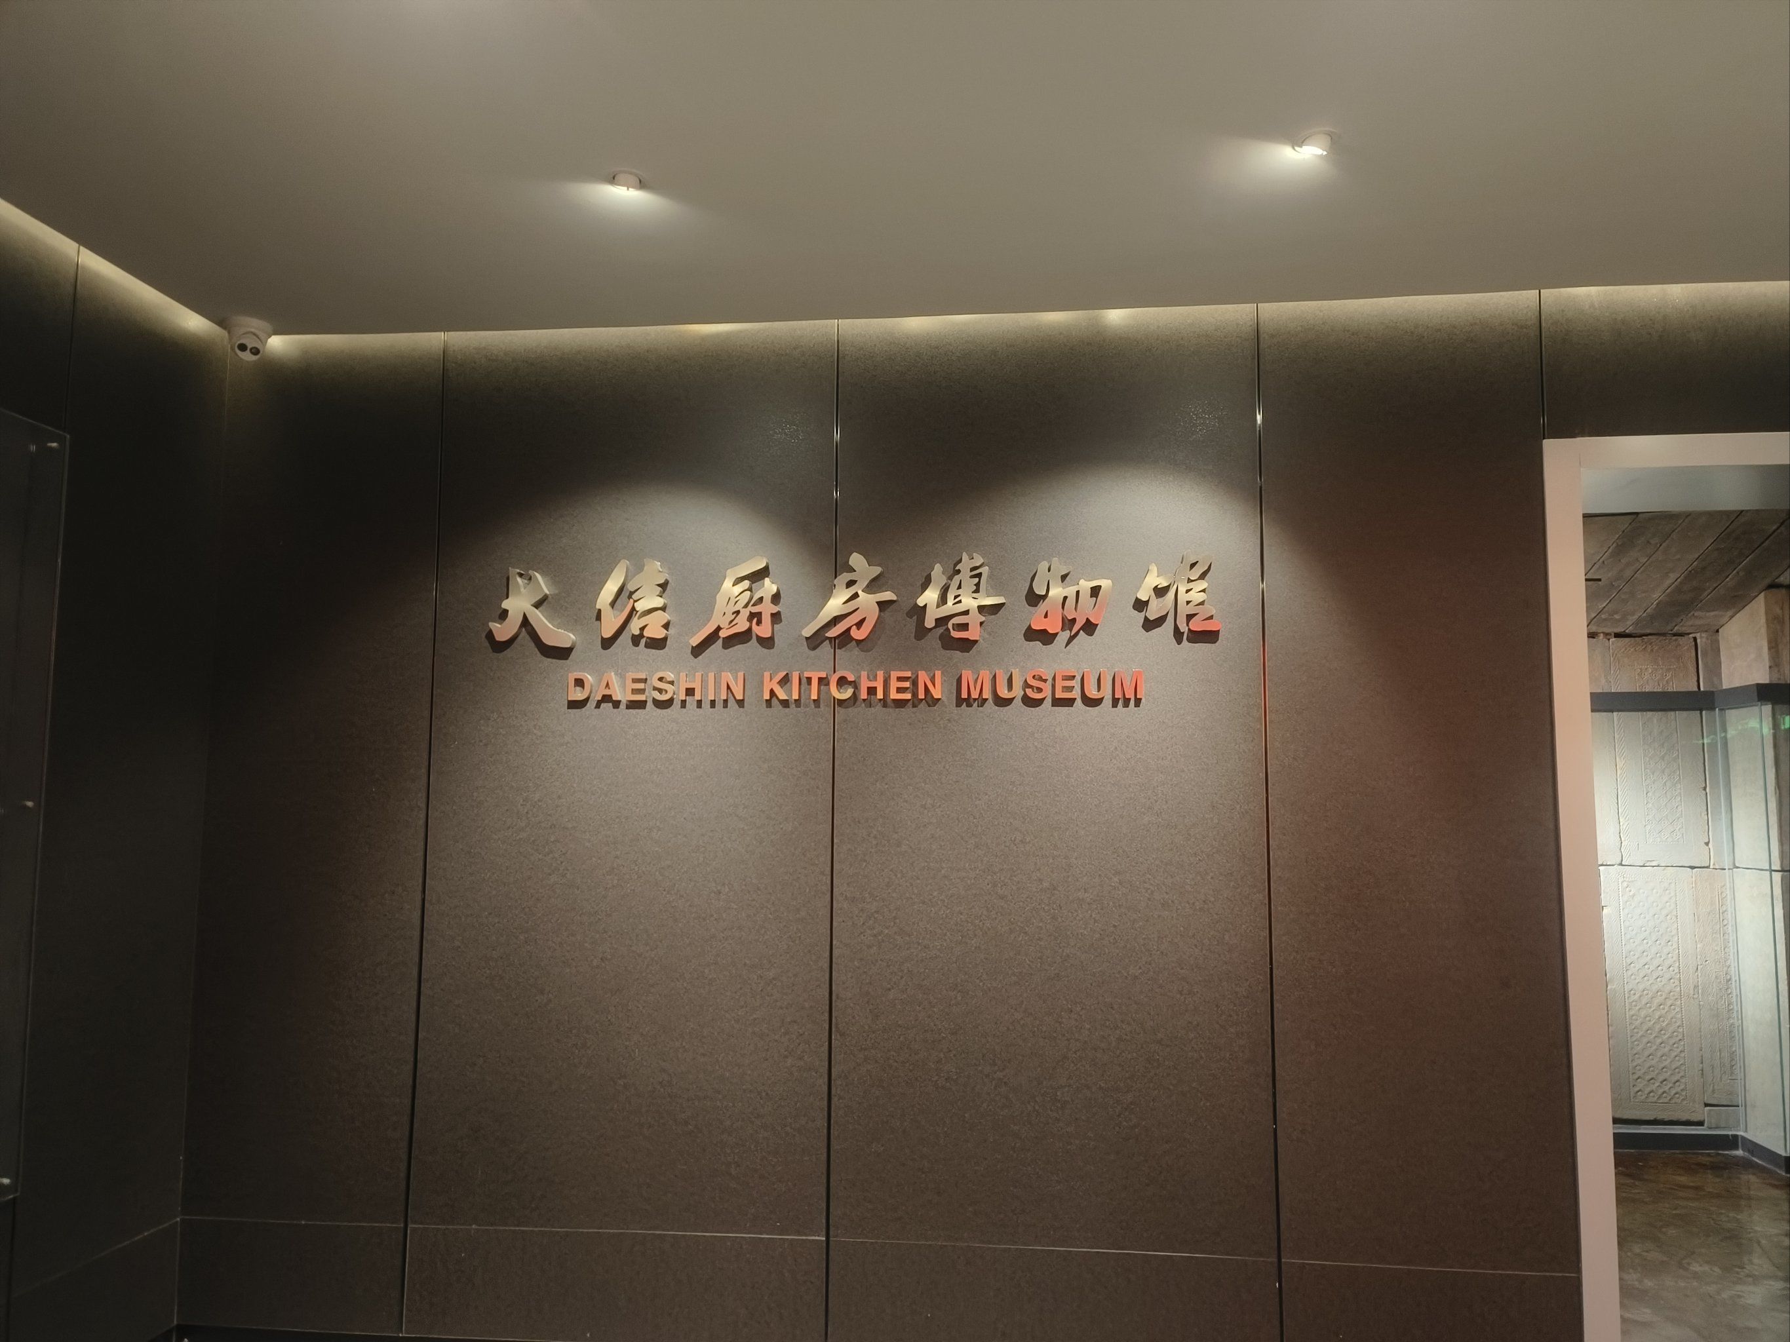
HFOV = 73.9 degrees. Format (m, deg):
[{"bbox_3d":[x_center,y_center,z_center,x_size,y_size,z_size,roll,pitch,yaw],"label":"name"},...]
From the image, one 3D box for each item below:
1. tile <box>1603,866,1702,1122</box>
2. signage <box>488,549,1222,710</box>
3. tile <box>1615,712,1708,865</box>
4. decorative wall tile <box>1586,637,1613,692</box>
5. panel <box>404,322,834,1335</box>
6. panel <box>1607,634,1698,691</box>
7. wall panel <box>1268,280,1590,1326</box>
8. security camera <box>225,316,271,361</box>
[{"bbox_3d":[3.446,1.472,5.426,0.396,1.149,0.060,0,-5,6],"label":"tile"},{"bbox_3d":[-0.140,-0.118,3.333,2.054,0.405,0.045,0,-5,6],"label":"signage"},{"bbox_3d":[3.527,0.543,5.500,0.388,0.717,0.060,0,-5,6],"label":"tile"},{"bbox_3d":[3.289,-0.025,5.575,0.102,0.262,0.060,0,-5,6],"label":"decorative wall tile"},{"bbox_3d":[-0.762,0.424,3.387,1.181,2.871,0.030,0,-5,6],"label":"panel"},{"bbox_3d":[3.525,-0.026,5.551,0.385,0.262,0.060,0,-5,6],"label":"panel"},{"bbox_3d":[1.376,0.413,3.166,0.742,2.878,0.030,0,-5,6],"label":"wall panel"},{"bbox_3d":[-1.841,-0.946,3.393,0.120,0.100,0.120,3,-6,-29],"label":"security camera"}]

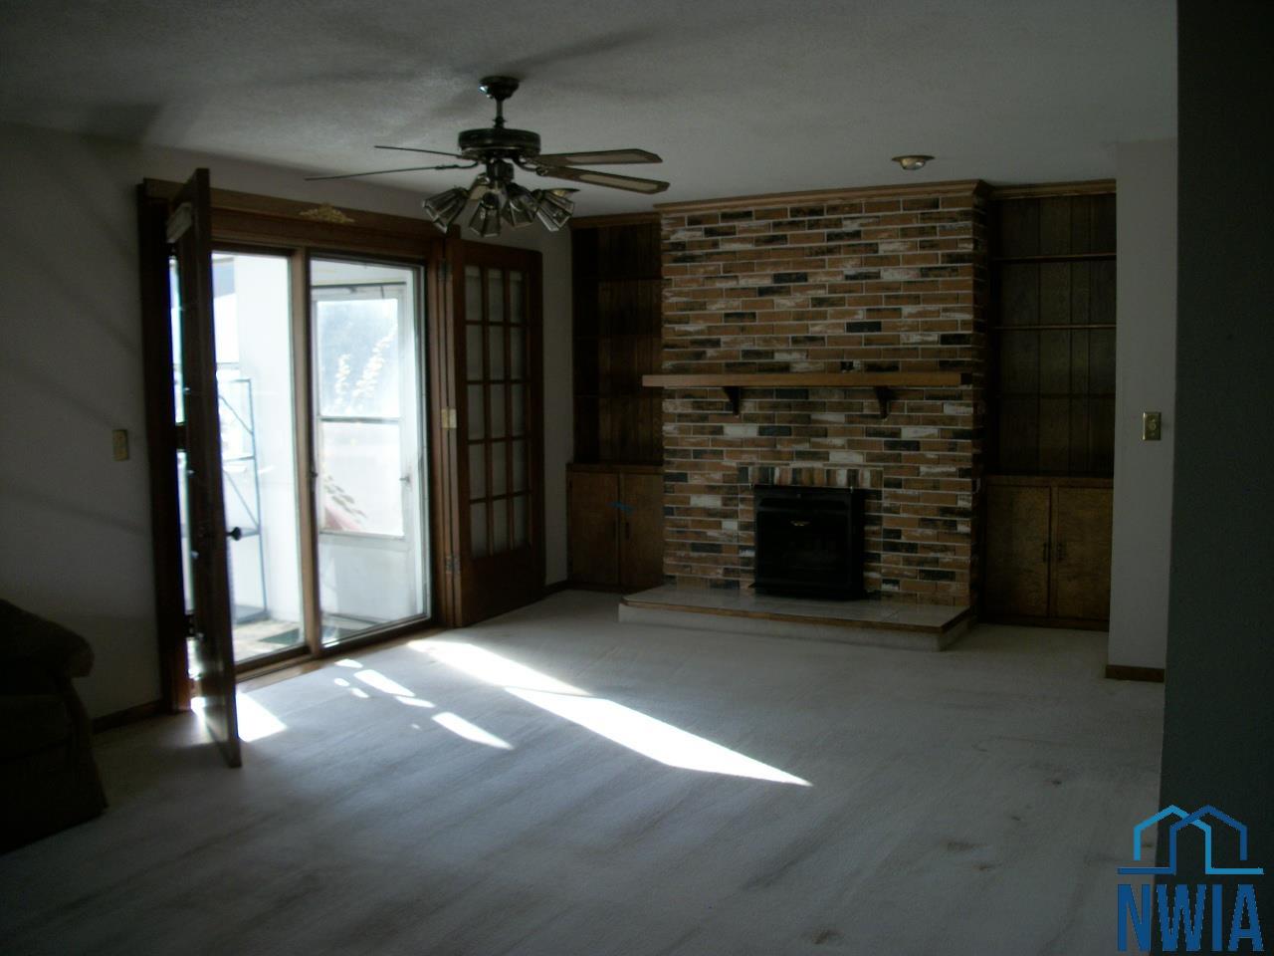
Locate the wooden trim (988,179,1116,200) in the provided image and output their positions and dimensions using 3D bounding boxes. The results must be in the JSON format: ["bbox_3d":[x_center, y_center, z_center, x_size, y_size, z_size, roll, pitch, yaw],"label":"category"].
[{"bbox_3d":[2.171,-1.487,6.085,0.724,0.066,0.050,2,6,29],"label":"wooden trim"}]

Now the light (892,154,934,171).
[{"bbox_3d":[1.254,-1.423,5.347,0.190,0.060,0.190,2,6,29],"label":"light"}]

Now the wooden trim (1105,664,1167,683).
[{"bbox_3d":[2.197,0.868,5.204,0.248,0.058,0.015,2,6,29],"label":"wooden trim"}]

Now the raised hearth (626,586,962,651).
[{"bbox_3d":[0.837,0.745,6.461,1.820,0.113,0.572,2,6,29],"label":"raised hearth"}]

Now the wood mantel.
[{"bbox_3d":[0.886,-0.458,6.544,1.861,0.235,0.175,2,6,29],"label":"wood mantel"}]

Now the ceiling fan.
[{"bbox_3d":[-0.442,-1.039,3.841,1.280,0.505,1.280,2,6,29],"label":"ceiling fan"}]

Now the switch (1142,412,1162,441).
[{"bbox_3d":[2.224,-0.221,5.082,0.070,0.115,0.015,2,6,29],"label":"switch"}]

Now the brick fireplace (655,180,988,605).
[{"bbox_3d":[1.013,-0.455,6.712,1.883,2.227,0.301,2,6,29],"label":"brick fireplace"}]

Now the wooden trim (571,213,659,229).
[{"bbox_3d":[-0.097,-1.600,7.341,0.719,0.065,0.050,2,6,29],"label":"wooden trim"}]

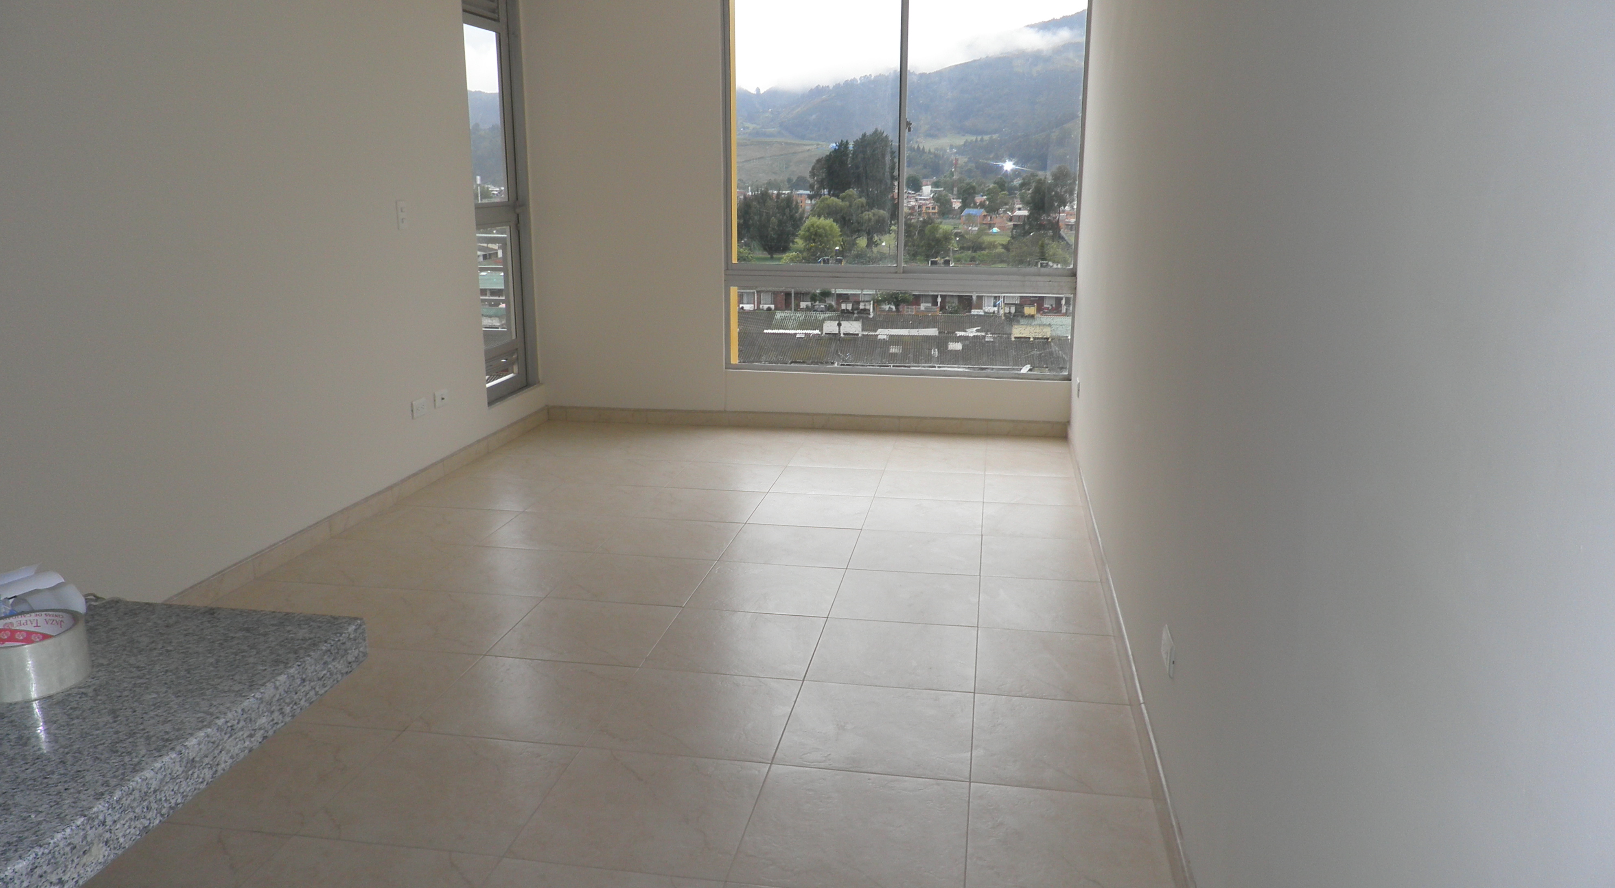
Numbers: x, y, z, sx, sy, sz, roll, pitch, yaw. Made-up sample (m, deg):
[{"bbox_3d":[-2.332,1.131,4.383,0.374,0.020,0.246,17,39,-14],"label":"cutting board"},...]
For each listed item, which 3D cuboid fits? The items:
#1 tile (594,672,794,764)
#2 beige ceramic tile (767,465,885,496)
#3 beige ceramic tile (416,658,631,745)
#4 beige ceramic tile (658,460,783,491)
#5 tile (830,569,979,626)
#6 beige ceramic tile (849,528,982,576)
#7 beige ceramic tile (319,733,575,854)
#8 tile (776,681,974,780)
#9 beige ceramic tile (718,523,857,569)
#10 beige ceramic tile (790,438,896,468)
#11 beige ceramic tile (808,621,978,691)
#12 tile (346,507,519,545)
[{"bbox_3d":[-0.273,0.688,2.854,0.456,0.010,0.447,2,14,9],"label":"tile"},{"bbox_3d":[0.101,0.172,5.022,0.452,0.010,0.452,2,13,9],"label":"beige ceramic tile"},{"bbox_3d":[-0.726,0.670,2.927,0.456,0.010,0.447,2,14,9],"label":"beige ceramic tile"},{"bbox_3d":[-0.367,0.153,5.097,0.452,0.010,0.452,2,13,9],"label":"beige ceramic tile"},{"bbox_3d":[0.327,0.498,3.643,0.452,0.010,0.452,2,13,9],"label":"tile"},{"bbox_3d":[0.395,0.391,4.024,0.450,0.012,0.450,2,13,9],"label":"beige ceramic tile"},{"bbox_3d":[-0.800,0.774,2.496,0.456,0.010,0.447,2,14,9],"label":"beige ceramic tile"},{"bbox_3d":[0.179,0.706,2.779,0.454,0.012,0.454,2,13,9],"label":"tile"},{"bbox_3d":[-0.049,0.372,4.095,0.450,0.012,0.450,2,13,9],"label":"beige ceramic tile"},{"bbox_3d":[0.174,0.064,5.418,0.450,0.012,0.460,2,13,9],"label":"beige ceramic tile"},{"bbox_3d":[0.253,0.601,3.207,0.452,0.010,0.452,2,13,9],"label":"beige ceramic tile"},{"bbox_3d":[-1.410,0.321,4.366,0.456,0.010,0.447,2,14,9],"label":"tile"}]

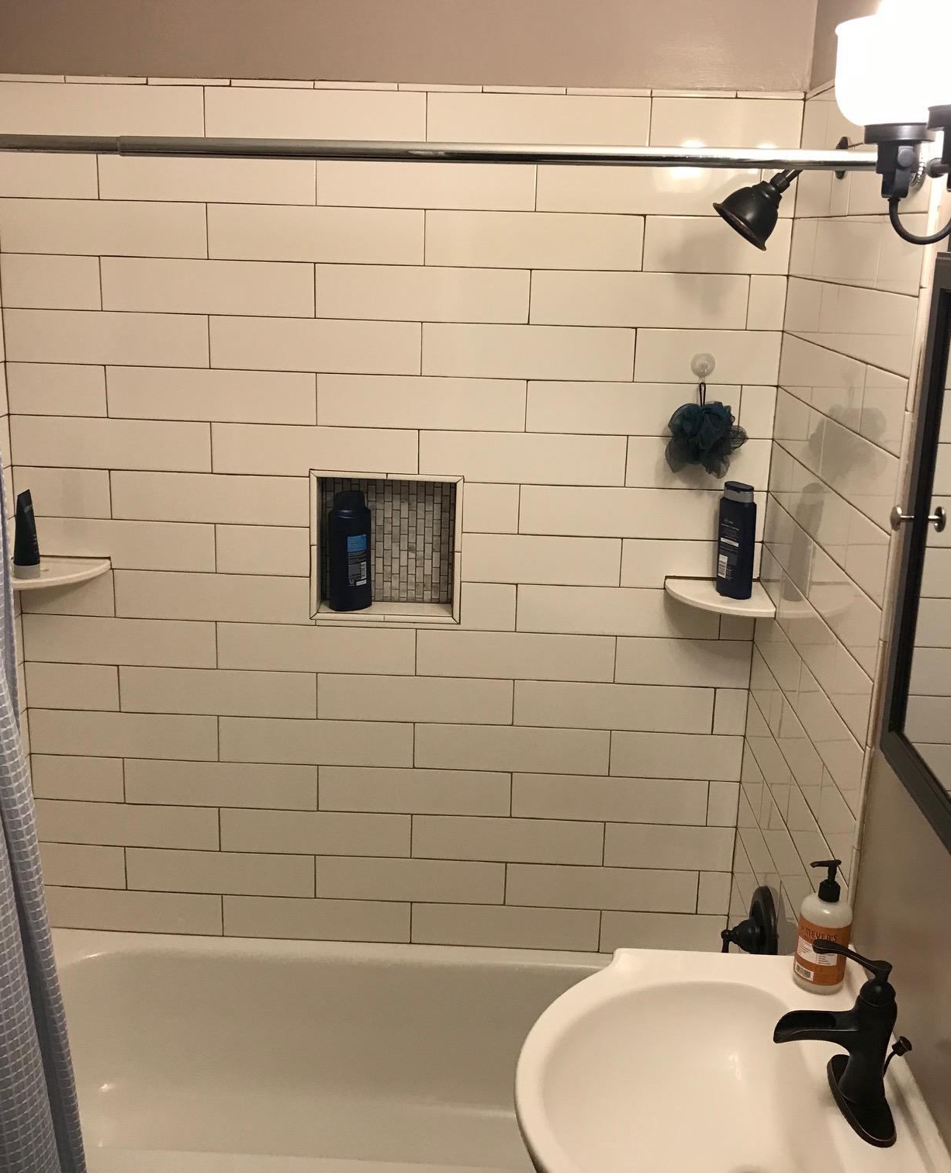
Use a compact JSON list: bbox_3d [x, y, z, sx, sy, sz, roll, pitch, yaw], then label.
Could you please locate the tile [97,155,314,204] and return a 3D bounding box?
[{"bbox_3d":[-0.500,-0.767,2.354,0.406,0.101,0.010,2,15,1],"label":"tile"}]

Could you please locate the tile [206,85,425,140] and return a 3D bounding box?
[{"bbox_3d":[-0.294,-0.859,2.329,0.406,0.100,0.010,2,15,1],"label":"tile"}]

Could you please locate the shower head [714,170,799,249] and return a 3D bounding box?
[{"bbox_3d":[0.460,-0.615,2.010,0.113,0.116,0.113,39,12,-8],"label":"shower head"}]

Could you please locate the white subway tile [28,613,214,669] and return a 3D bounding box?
[{"bbox_3d":[-0.728,0.110,2.600,0.402,0.101,0.010,2,15,1],"label":"white subway tile"}]

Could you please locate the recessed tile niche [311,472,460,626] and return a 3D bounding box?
[{"bbox_3d":[-0.177,-0.087,2.568,0.302,0.305,0.096,2,15,1],"label":"recessed tile niche"}]

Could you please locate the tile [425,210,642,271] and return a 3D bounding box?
[{"bbox_3d":[0.110,-0.646,2.366,0.406,0.101,0.010,2,15,1],"label":"tile"}]

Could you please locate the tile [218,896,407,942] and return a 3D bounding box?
[{"bbox_3d":[-0.343,0.720,2.745,0.406,0.098,0.010,2,15,1],"label":"tile"}]

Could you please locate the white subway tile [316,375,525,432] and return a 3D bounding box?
[{"bbox_3d":[-0.104,-0.357,2.450,0.406,0.101,0.010,2,15,1],"label":"white subway tile"}]

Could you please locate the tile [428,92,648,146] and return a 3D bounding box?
[{"bbox_3d":[0.115,-0.843,2.317,0.406,0.101,0.010,2,15,1],"label":"tile"}]

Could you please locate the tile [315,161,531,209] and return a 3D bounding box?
[{"bbox_3d":[-0.090,-0.752,2.345,0.406,0.100,0.010,2,15,1],"label":"tile"}]

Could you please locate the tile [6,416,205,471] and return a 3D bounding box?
[{"bbox_3d":[-0.719,-0.281,2.502,0.398,0.101,0.009,2,15,1],"label":"tile"}]

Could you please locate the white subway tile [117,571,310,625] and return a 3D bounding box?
[{"bbox_3d":[-0.532,0.021,2.565,0.395,0.100,0.009,2,15,1],"label":"white subway tile"}]

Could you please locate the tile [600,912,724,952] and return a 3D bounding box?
[{"bbox_3d":[0.406,0.747,2.731,0.273,0.098,0.010,2,15,1],"label":"tile"}]

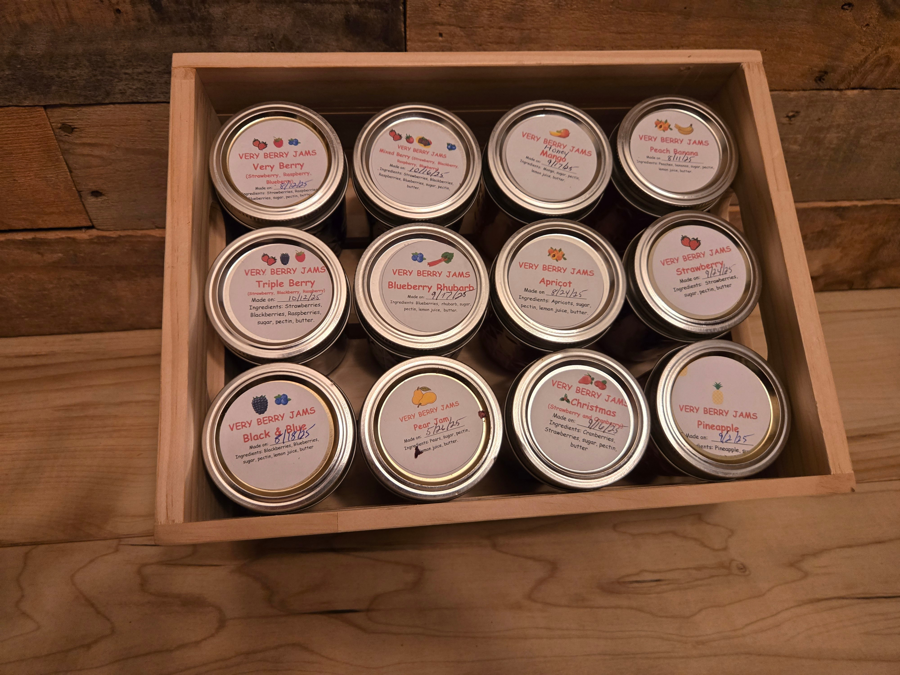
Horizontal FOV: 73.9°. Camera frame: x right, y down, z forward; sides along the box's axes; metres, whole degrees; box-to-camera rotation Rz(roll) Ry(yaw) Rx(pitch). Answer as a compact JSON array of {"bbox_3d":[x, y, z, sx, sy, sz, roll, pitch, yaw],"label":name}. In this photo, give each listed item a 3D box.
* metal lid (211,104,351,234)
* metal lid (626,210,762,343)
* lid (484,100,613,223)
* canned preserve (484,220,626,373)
[{"bbox_3d":[-0.093,-0.093,0.325,0.073,0.015,0.073,-3,77,-5],"label":"metal lid"},{"bbox_3d":[0.133,-0.034,0.327,0.073,0.015,0.073,1,77,-4],"label":"metal lid"},{"bbox_3d":[0.055,-0.099,0.338,0.073,0.015,0.073,1,77,-4],"label":"lid"},{"bbox_3d":[0.056,-0.020,0.361,0.073,0.095,0.073,1,77,-4],"label":"canned preserve"}]

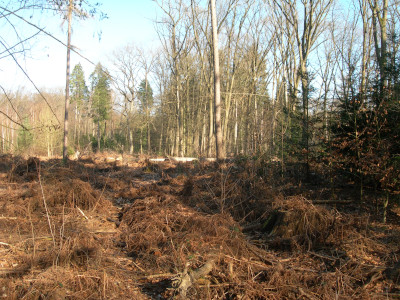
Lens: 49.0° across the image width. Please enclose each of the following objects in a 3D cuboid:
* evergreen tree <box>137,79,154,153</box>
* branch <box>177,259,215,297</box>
[{"bbox_3d":[-7.323,-4.636,59.000,2.419,9.943,2.419,0,1,0],"label":"evergreen tree"},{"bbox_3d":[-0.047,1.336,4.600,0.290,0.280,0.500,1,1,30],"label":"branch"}]

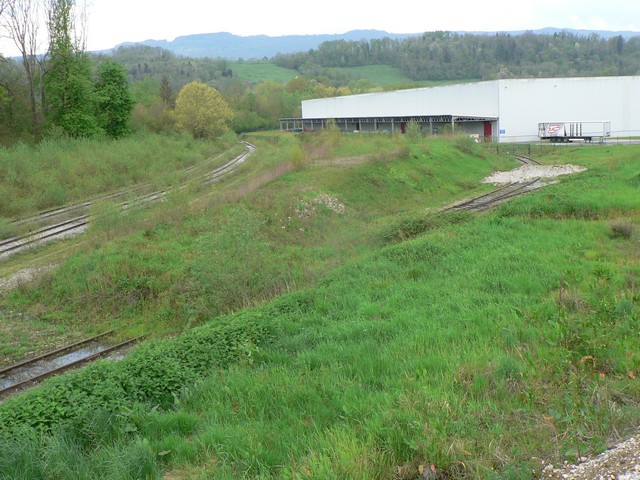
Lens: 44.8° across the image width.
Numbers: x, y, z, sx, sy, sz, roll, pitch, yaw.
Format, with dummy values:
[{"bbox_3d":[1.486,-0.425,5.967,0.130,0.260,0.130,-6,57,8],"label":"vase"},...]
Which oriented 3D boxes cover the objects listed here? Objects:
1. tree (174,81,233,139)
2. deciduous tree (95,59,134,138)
[{"bbox_3d":[-32.707,-36.357,218.000,16.283,16.845,16.283,-2,9,0],"label":"tree"},{"bbox_3d":[-47.637,-32.453,180.000,9.272,19.240,9.272,-2,9,0],"label":"deciduous tree"}]

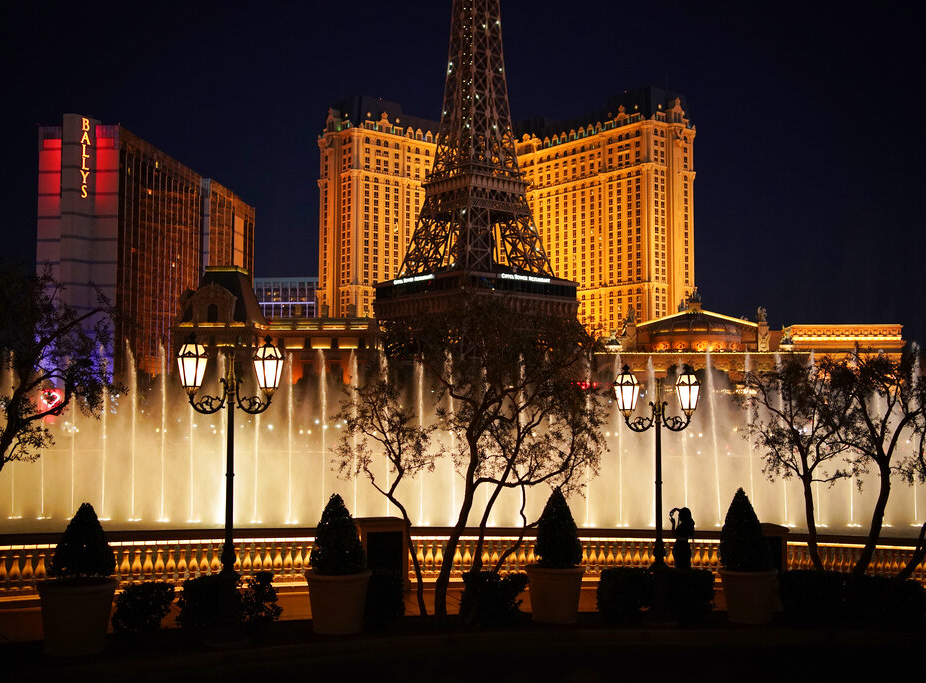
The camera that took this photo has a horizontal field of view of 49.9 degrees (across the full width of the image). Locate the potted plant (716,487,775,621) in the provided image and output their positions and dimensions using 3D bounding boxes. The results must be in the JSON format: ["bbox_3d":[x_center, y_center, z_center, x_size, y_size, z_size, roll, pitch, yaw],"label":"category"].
[{"bbox_3d":[4.966,3.690,17.368,1.020,2.320,1.020,0,-3,0],"label":"potted plant"}]

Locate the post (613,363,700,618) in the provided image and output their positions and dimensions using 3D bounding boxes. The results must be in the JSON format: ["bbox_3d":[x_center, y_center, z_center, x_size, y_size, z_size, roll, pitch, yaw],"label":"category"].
[{"bbox_3d":[3.384,2.596,17.230,1.500,4.400,0.550,1,-3,-8],"label":"post"}]

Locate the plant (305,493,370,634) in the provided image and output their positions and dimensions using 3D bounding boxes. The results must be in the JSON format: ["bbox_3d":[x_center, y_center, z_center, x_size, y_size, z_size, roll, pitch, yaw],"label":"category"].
[{"bbox_3d":[-1.829,3.185,14.450,0.960,2.000,0.960,1,-4,-12],"label":"plant"}]

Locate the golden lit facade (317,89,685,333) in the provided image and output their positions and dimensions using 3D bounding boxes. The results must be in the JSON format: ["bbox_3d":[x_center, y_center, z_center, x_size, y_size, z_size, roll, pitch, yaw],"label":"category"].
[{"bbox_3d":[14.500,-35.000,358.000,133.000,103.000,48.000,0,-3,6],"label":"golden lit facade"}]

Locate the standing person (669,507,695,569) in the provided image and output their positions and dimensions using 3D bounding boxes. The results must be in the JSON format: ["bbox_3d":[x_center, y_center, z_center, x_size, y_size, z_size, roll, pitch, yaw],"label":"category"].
[{"bbox_3d":[4.135,4.018,18.800,0.420,1.660,0.420,-3,-5,37],"label":"standing person"}]

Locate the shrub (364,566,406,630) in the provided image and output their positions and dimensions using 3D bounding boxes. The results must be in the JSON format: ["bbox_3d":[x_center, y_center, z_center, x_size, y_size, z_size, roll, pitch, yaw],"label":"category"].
[{"bbox_3d":[-1.269,3.886,15.200,0.820,0.800,0.800,1,-4,-8],"label":"shrub"}]

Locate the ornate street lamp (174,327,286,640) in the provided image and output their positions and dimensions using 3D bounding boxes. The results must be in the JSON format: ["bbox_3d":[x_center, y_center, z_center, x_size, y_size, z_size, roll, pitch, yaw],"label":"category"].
[{"bbox_3d":[-3.333,2.083,14.380,1.520,4.400,0.550,2,-4,-25],"label":"ornate street lamp"}]

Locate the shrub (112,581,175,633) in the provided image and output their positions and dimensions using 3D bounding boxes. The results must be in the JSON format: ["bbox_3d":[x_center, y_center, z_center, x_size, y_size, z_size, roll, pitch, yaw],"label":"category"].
[{"bbox_3d":[-4.309,3.593,13.400,0.820,0.740,0.780,1,-4,-18],"label":"shrub"}]

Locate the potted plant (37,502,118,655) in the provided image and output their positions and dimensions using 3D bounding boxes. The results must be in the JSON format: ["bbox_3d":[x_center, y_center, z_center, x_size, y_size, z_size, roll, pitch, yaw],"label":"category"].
[{"bbox_3d":[-4.919,2.987,12.700,0.960,1.880,0.960,2,-4,-20],"label":"potted plant"}]

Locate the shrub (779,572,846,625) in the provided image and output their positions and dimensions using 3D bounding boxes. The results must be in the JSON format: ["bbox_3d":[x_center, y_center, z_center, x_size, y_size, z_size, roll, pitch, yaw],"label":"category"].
[{"bbox_3d":[6.233,4.468,17.728,1.200,0.950,1.100,0,-3,0],"label":"shrub"}]

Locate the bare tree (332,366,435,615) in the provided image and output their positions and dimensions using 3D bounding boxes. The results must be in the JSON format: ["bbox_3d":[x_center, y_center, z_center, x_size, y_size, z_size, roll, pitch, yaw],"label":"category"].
[{"bbox_3d":[-1.325,2.483,16.824,1.740,4.200,1.600,0,-3,0],"label":"bare tree"}]

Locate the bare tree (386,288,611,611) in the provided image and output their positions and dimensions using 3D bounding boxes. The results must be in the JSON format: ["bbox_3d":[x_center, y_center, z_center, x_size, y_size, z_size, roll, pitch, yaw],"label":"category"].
[{"bbox_3d":[0.501,1.935,16.000,3.600,5.100,3.200,0,-4,0],"label":"bare tree"}]

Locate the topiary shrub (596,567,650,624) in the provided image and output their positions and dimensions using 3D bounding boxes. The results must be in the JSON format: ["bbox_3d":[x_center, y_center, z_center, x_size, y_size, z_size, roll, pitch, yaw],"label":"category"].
[{"bbox_3d":[2.665,4.261,16.700,0.880,0.800,0.800,0,-4,0],"label":"topiary shrub"}]

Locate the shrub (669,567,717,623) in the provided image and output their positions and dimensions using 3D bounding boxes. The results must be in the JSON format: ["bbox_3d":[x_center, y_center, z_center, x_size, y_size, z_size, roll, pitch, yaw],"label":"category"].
[{"bbox_3d":[3.865,4.327,17.000,0.850,0.780,0.800,0,-4,0],"label":"shrub"}]

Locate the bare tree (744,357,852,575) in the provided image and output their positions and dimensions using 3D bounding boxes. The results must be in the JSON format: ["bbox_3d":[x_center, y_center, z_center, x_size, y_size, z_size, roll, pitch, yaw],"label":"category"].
[{"bbox_3d":[6.026,2.599,17.940,1.900,4.750,1.750,0,-3,0],"label":"bare tree"}]

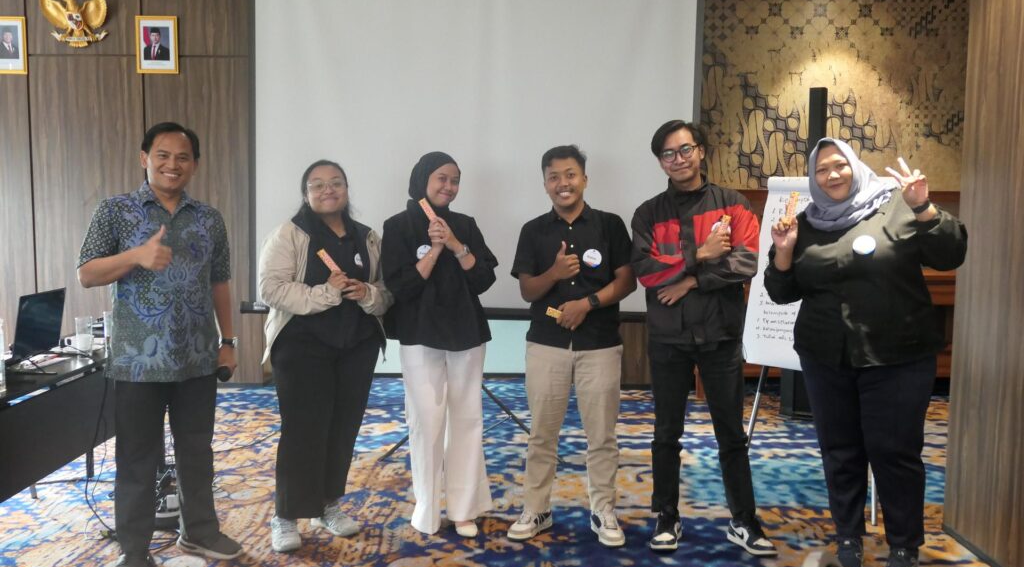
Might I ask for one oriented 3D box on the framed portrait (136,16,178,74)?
[{"bbox_3d":[-2.619,-1.759,6.494,0.314,0.420,0.030,0,5,0],"label":"framed portrait"}]

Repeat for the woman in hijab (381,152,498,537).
[{"bbox_3d":[-0.305,0.248,3.747,0.500,1.595,0.410,0,5,-10],"label":"woman in hijab"}]

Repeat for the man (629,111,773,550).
[{"bbox_3d":[0.787,0.203,3.612,0.570,1.721,0.420,2,5,18],"label":"man"}]

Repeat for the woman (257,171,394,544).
[{"bbox_3d":[-0.783,0.272,3.667,0.540,1.553,0.420,-2,5,-28],"label":"woman"}]

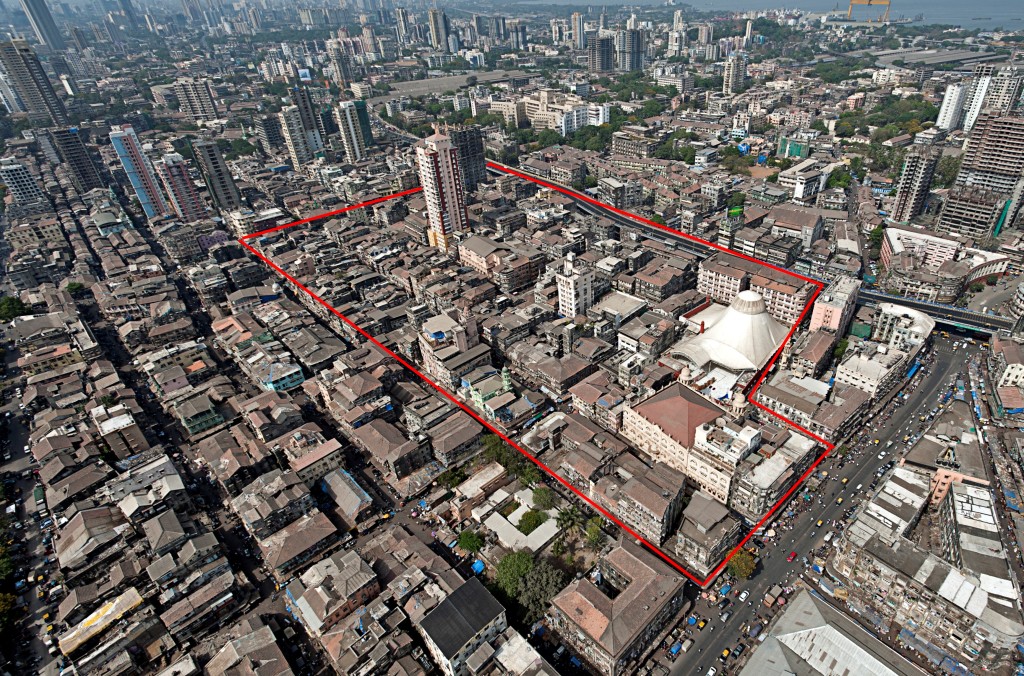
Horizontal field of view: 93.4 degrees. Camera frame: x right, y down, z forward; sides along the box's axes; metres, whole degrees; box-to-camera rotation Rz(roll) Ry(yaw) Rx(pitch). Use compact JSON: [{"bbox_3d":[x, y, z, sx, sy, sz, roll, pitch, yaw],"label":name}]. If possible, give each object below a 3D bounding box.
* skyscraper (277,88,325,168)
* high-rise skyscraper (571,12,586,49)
[{"bbox_3d":[-201.700,-199.800,462.000,26.000,65.000,32.000,-22,41,-25],"label":"skyscraper"},{"bbox_3d":[160.190,-745.030,1172.600,16.900,76.500,23.100,-31,45,-33],"label":"high-rise skyscraper"}]

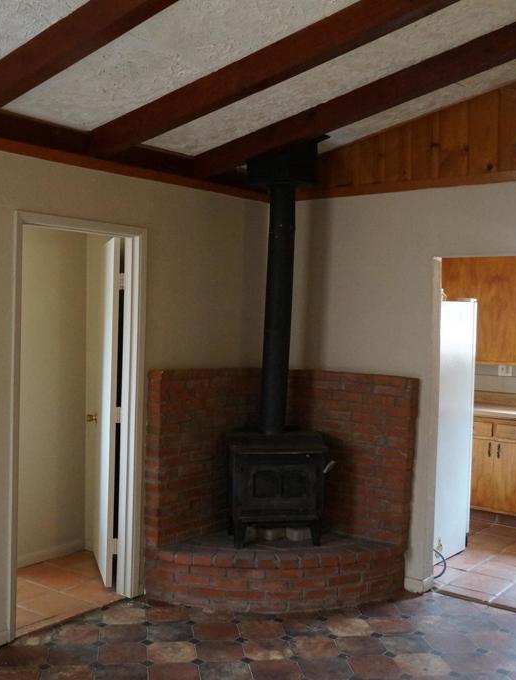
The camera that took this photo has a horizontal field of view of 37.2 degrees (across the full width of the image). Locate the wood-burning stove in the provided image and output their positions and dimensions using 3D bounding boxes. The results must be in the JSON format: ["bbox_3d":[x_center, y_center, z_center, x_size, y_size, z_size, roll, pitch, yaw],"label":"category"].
[{"bbox_3d":[0.102,0.007,4.626,0.560,2.367,0.490,1,2,-12],"label":"wood-burning stove"}]

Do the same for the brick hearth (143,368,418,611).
[{"bbox_3d":[0.139,0.844,4.773,1.640,1.270,1.170,1,2,-6],"label":"brick hearth"}]

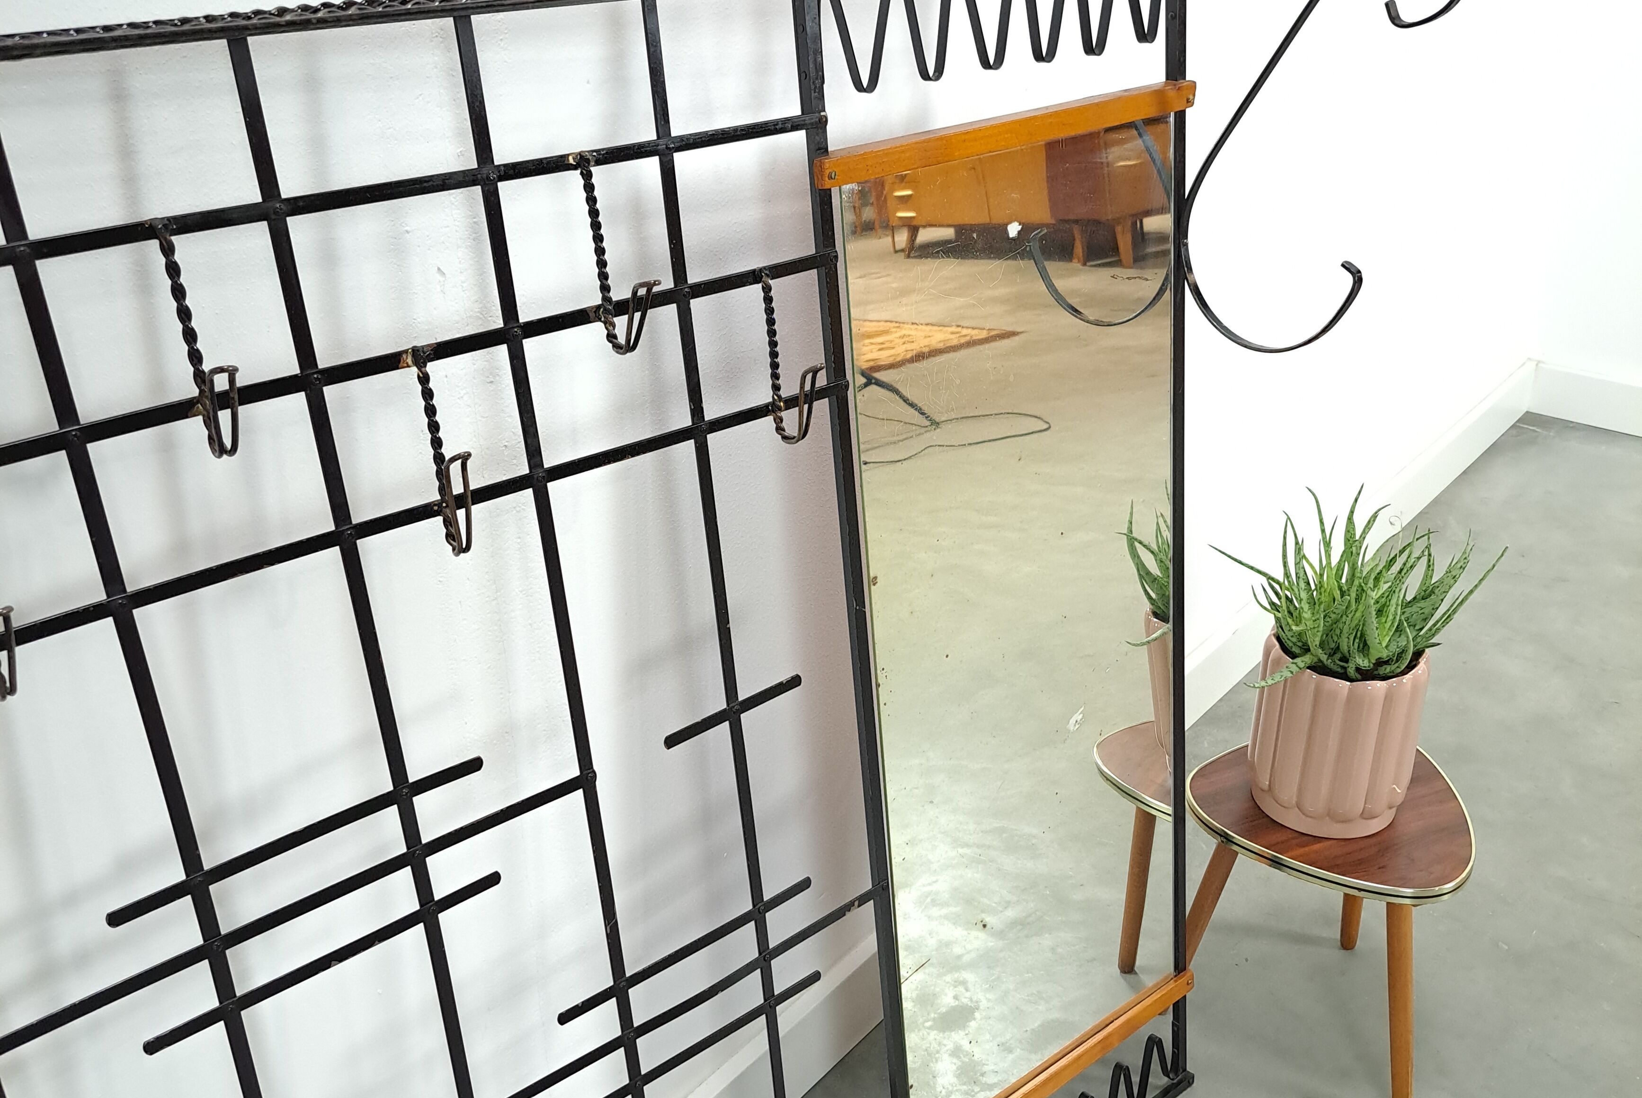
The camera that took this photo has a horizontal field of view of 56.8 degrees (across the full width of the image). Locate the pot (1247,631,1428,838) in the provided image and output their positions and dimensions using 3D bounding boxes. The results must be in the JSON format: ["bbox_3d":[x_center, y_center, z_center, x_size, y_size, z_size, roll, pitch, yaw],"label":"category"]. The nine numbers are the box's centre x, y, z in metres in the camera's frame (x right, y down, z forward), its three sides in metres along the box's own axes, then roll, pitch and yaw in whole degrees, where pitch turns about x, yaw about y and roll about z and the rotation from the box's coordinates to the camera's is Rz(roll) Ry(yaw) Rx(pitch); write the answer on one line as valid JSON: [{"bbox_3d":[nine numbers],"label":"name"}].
[{"bbox_3d":[0.547,0.180,1.616,0.167,0.198,0.167,-1,27,1],"label":"pot"}]

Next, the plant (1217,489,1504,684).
[{"bbox_3d":[0.544,0.036,1.538,0.290,0.192,0.267,-1,27,1],"label":"plant"}]

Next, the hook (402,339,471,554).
[{"bbox_3d":[-0.229,-0.057,0.942,0.019,0.139,0.044,-21,26,-35],"label":"hook"}]

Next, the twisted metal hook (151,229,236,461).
[{"bbox_3d":[-0.334,-0.111,0.829,0.019,0.136,0.052,-21,26,-35],"label":"twisted metal hook"}]

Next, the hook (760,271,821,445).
[{"bbox_3d":[-0.017,-0.135,1.091,0.019,0.134,0.053,-21,26,-35],"label":"hook"}]

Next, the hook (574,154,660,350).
[{"bbox_3d":[-0.127,-0.188,0.978,0.019,0.135,0.058,-21,26,-35],"label":"hook"}]

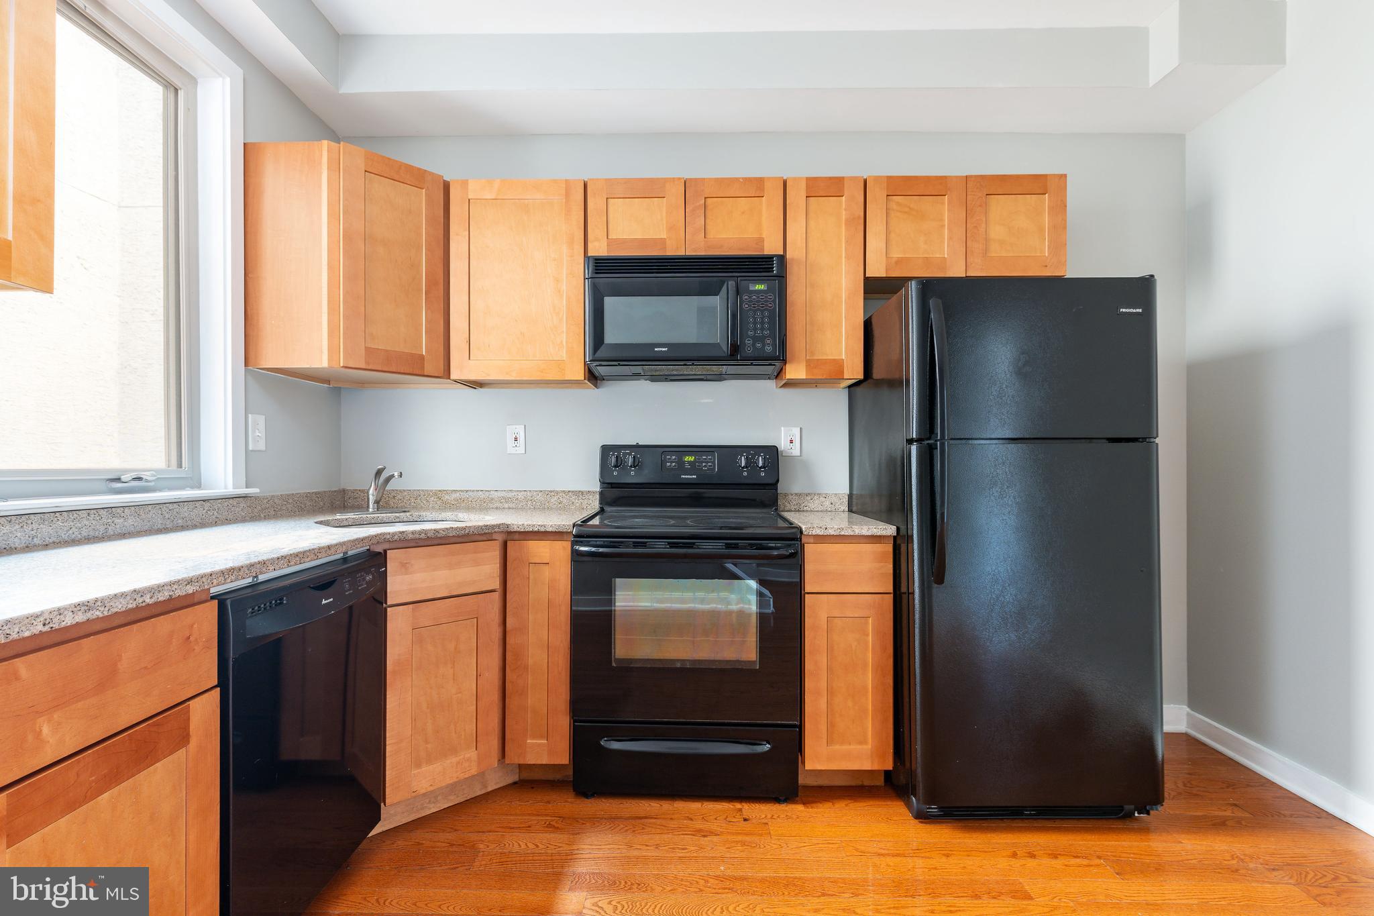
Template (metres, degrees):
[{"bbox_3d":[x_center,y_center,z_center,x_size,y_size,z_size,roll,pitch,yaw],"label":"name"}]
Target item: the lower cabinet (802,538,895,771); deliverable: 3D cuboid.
[{"bbox_3d":[0.545,0.660,2.330,0.303,0.800,0.610,0,0,2],"label":"lower cabinet"}]

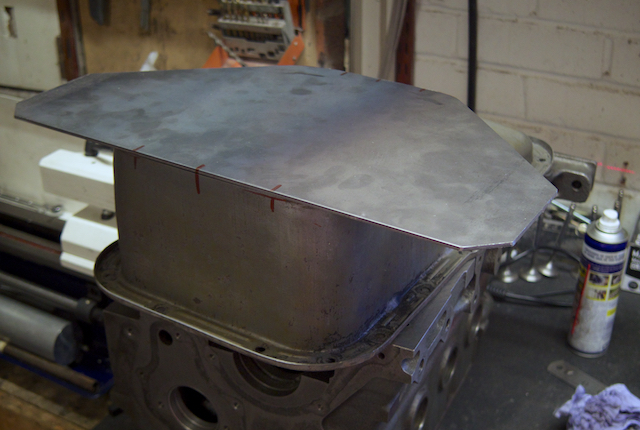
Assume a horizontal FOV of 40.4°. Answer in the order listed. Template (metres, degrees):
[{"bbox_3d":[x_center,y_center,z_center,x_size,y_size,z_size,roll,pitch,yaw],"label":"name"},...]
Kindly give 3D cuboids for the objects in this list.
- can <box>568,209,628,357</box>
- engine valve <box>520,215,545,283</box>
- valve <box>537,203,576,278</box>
[{"bbox_3d":[0.360,0.087,1.123,0.053,0.202,0.053,0,26,0],"label":"can"},{"bbox_3d":[0.324,0.043,1.308,0.036,0.118,0.036,7,27,14],"label":"engine valve"},{"bbox_3d":[0.363,0.037,1.313,0.034,0.121,0.034,20,30,15],"label":"valve"}]

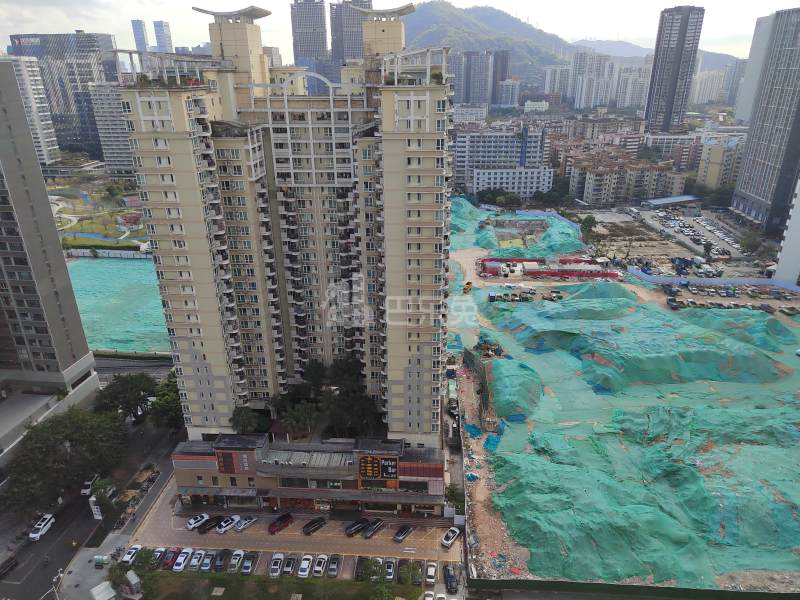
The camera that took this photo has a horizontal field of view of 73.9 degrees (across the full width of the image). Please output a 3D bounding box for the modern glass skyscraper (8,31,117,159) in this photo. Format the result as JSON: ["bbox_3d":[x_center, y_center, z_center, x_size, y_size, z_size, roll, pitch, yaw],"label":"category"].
[{"bbox_3d":[-357.180,-223.500,589.900,96.000,128.000,32.000,1,23,5],"label":"modern glass skyscraper"}]

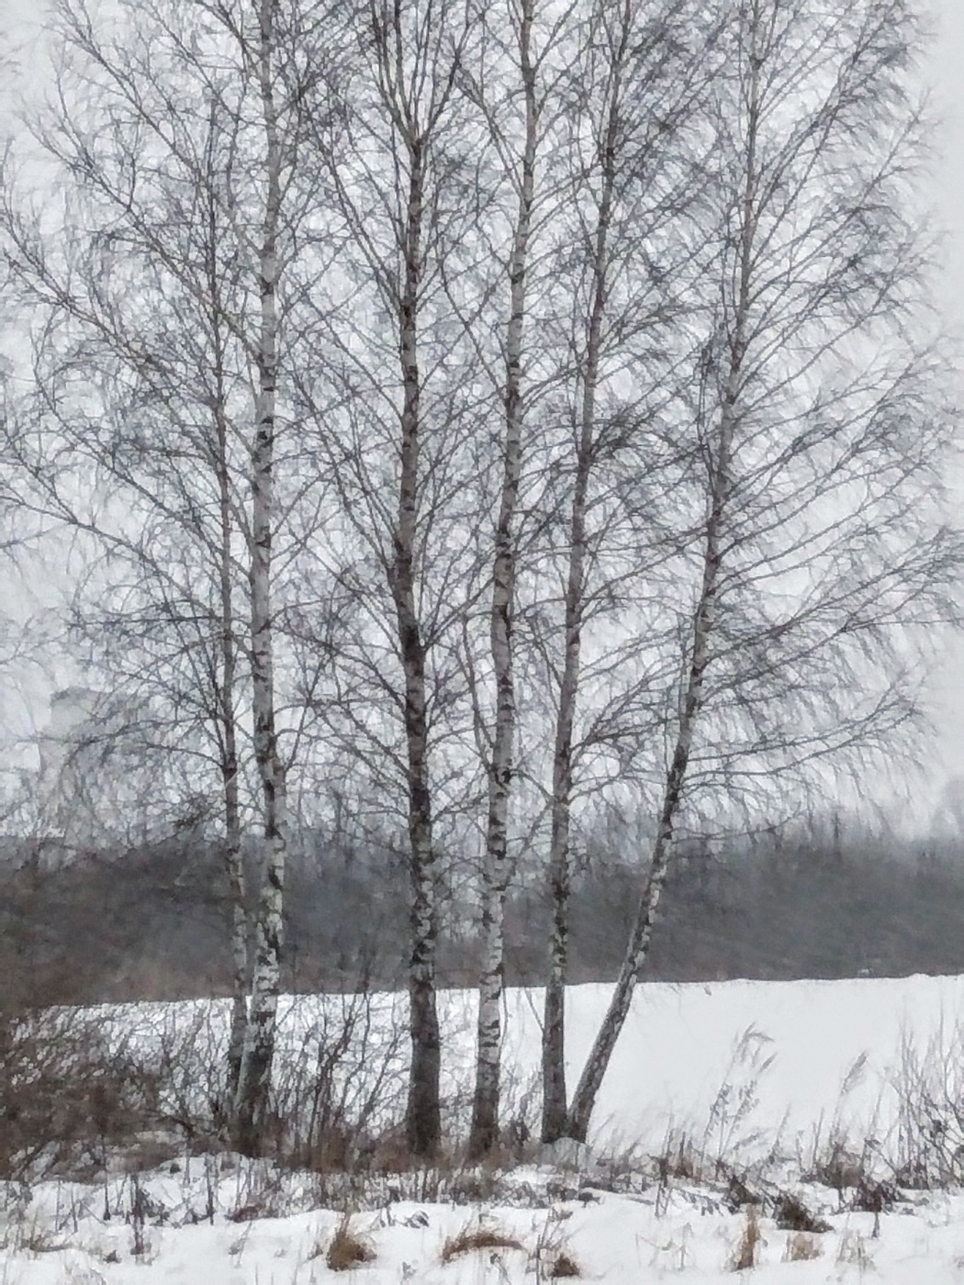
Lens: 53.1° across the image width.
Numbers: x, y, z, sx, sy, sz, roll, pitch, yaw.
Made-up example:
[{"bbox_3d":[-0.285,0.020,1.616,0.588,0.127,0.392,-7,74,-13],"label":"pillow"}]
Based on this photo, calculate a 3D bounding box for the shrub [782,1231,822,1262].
[{"bbox_3d":[1.777,3.361,5.370,0.200,0.155,0.160,-5,-18,15],"label":"shrub"}]

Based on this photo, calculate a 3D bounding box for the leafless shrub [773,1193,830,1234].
[{"bbox_3d":[1.965,3.514,5.952,0.330,0.220,0.270,-5,-18,15],"label":"leafless shrub"}]

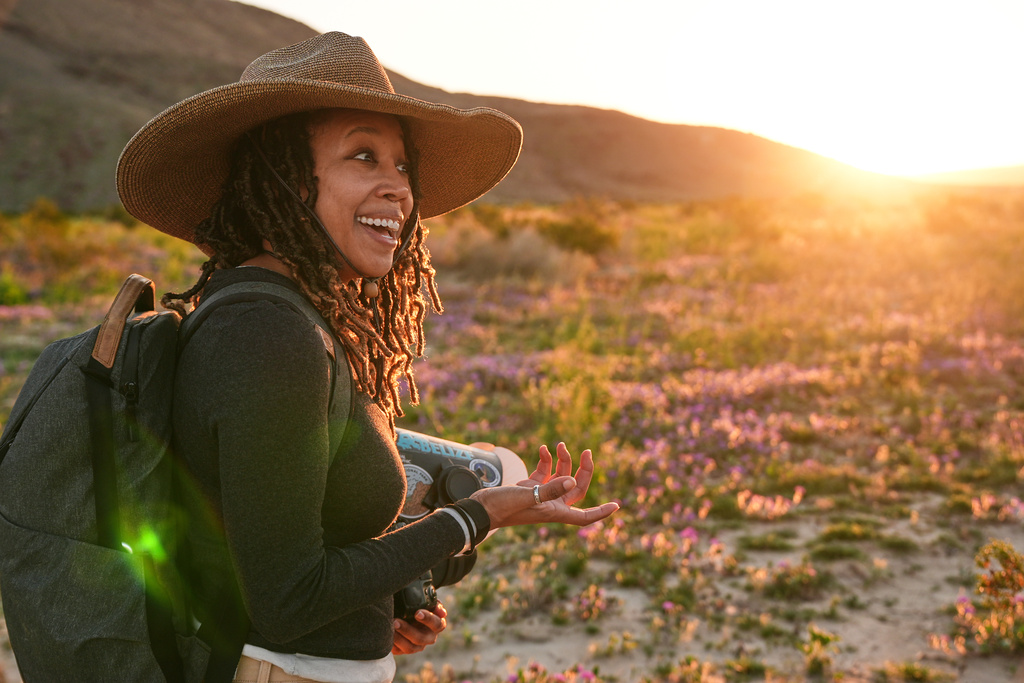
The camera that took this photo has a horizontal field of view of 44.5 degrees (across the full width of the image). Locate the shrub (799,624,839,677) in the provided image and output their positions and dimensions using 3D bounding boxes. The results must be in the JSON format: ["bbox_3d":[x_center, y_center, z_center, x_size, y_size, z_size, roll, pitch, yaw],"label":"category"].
[{"bbox_3d":[0.955,0.963,3.900,0.125,0.147,0.120,-1,7,0],"label":"shrub"}]

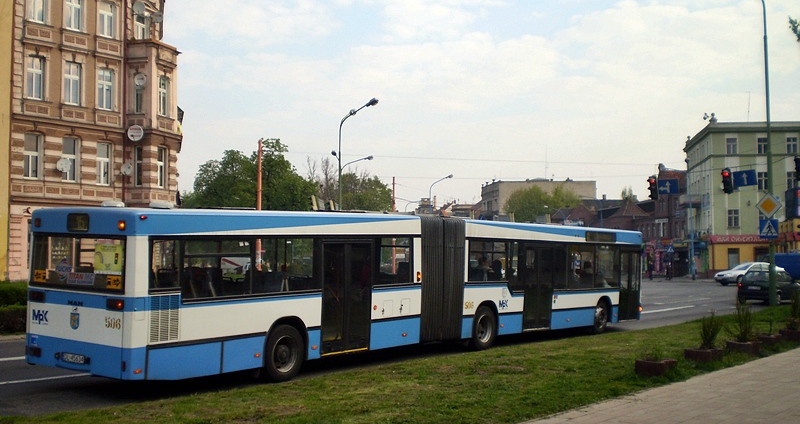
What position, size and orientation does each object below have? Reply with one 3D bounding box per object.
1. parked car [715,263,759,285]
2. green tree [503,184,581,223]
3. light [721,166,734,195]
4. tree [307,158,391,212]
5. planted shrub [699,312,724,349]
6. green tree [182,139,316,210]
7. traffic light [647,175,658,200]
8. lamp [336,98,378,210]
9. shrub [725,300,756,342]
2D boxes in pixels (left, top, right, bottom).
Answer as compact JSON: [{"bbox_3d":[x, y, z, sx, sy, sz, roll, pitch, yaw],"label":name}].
[{"bbox_3d":[21.800,3.850,60.000,4.400,1.450,1.760,1,-3,-23],"label":"parked car"},{"bbox_3d":[16.300,1.750,112.000,9.000,9.900,8.500,0,-2,8],"label":"green tree"},{"bbox_3d":[12.729,-1.204,37.700,0.380,1.020,0.400,-2,-3,36],"label":"light"},{"bbox_3d":[-4.270,0.360,82.000,7.300,10.100,7.000,0,-2,0],"label":"tree"},{"bbox_3d":[4.814,1.831,15.000,0.400,0.560,0.400,-1,-3,18],"label":"planted shrub"},{"bbox_3d":[-10.540,0.000,68.000,9.200,9.600,8.500,0,-2,-9],"label":"green tree"},{"bbox_3d":[10.544,-0.981,40.500,0.380,1.000,0.400,-2,-3,42],"label":"traffic light"},{"bbox_3d":[-1.980,-0.680,47.300,2.500,9.500,0.350,-2,-3,37],"label":"lamp"},{"bbox_3d":[5.594,1.786,15.900,0.490,0.690,0.480,-1,-3,19],"label":"shrub"}]

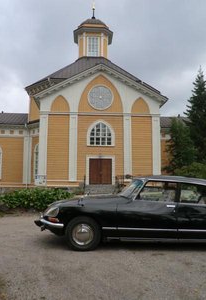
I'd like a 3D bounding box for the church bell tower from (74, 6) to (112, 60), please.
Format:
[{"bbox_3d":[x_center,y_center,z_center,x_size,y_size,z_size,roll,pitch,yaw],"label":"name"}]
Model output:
[{"bbox_3d":[-1.250,-15.675,38.116,5.500,8.200,5.500,0,-6,-4],"label":"church bell tower"}]

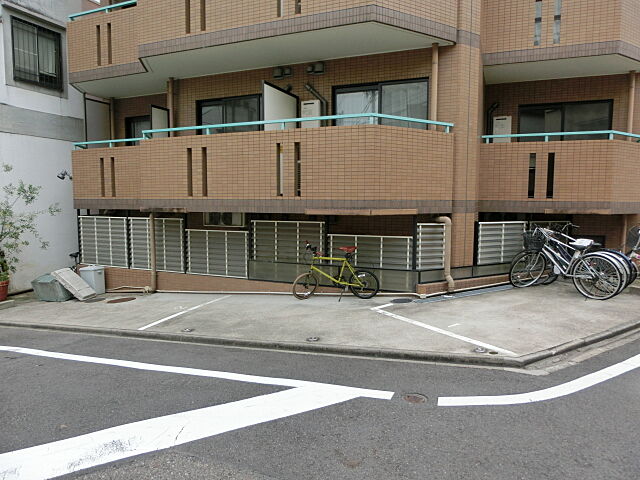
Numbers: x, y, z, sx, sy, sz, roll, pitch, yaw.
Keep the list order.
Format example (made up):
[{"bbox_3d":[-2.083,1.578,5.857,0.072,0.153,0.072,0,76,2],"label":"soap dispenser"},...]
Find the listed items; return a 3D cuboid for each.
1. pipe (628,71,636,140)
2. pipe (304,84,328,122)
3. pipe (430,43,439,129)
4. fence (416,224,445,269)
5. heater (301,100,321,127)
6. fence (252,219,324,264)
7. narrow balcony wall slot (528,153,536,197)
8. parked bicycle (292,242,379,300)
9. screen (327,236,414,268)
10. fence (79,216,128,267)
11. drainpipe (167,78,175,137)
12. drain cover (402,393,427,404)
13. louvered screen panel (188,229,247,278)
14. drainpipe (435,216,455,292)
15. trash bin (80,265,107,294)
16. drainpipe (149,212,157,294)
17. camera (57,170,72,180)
[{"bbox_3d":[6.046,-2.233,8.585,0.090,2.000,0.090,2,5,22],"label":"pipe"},{"bbox_3d":[-0.093,-2.428,8.045,0.448,0.850,0.120,2,5,23],"label":"pipe"},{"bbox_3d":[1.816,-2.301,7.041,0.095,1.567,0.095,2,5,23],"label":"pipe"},{"bbox_3d":[1.736,0.108,6.906,0.542,0.706,0.090,-2,5,-24],"label":"fence"},{"bbox_3d":[-0.137,-2.198,8.012,0.345,0.570,0.210,2,5,23],"label":"heater"},{"bbox_3d":[-0.572,0.067,7.683,1.412,0.790,0.090,2,5,23],"label":"fence"},{"bbox_3d":[3.887,-1.173,8.134,0.105,0.815,0.120,2,5,22],"label":"narrow balcony wall slot"},{"bbox_3d":[0.265,0.490,7.120,1.430,0.930,0.460,-2,4,19],"label":"parked bicycle"},{"bbox_3d":[0.781,0.219,7.125,1.413,0.573,0.090,2,5,23],"label":"screen"},{"bbox_3d":[-4.574,0.050,9.371,1.374,1.048,0.090,2,5,23],"label":"fence"},{"bbox_3d":[-3.022,-2.567,9.083,0.095,1.441,0.095,2,5,23],"label":"drainpipe"},{"bbox_3d":[0.749,1.270,3.515,0.200,0.030,0.200,-2,3,0],"label":"drain cover"},{"bbox_3d":[-1.939,0.243,8.289,1.401,0.870,0.060,2,5,23],"label":"louvered screen panel"},{"bbox_3d":[1.947,0.246,6.925,0.280,1.194,0.180,-3,6,-30],"label":"drainpipe"},{"bbox_3d":[-4.787,0.856,9.399,0.430,0.540,0.270,2,5,23],"label":"trash bin"},{"bbox_3d":[-3.252,0.255,8.667,0.100,1.542,0.100,2,5,23],"label":"drainpipe"},{"bbox_3d":[-5.580,-1.409,9.690,0.320,0.200,0.200,2,5,23],"label":"camera"}]

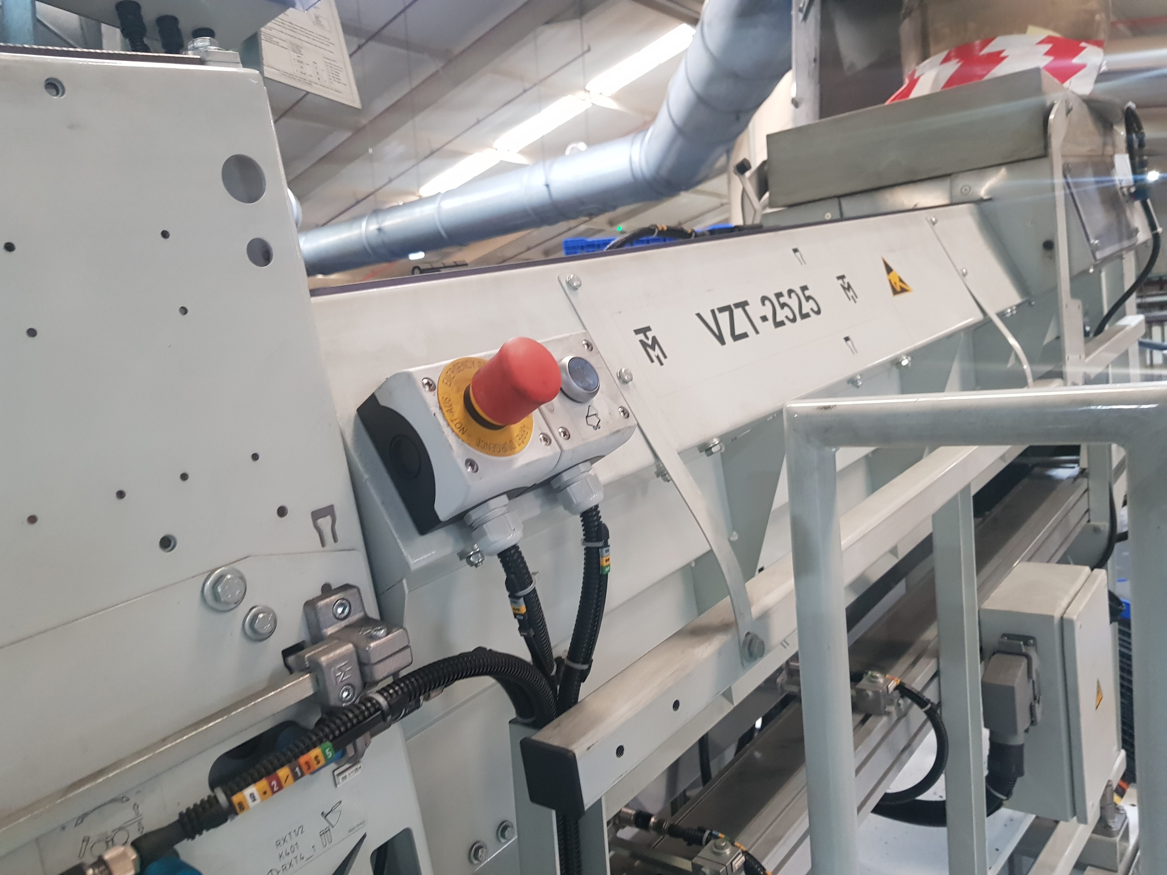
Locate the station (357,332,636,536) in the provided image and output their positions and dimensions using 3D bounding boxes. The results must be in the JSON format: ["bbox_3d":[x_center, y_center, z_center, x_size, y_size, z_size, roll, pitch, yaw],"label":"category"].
[{"bbox_3d":[-0.032,-0.019,0.506,0.144,0.081,0.102,-20,-13,-45],"label":"station"}]

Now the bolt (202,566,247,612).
[{"bbox_3d":[-0.176,0.076,0.432,0.009,0.023,0.023,2,15,43],"label":"bolt"}]

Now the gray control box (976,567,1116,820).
[{"bbox_3d":[0.670,0.355,1.253,0.119,0.297,0.185,2,15,43],"label":"gray control box"}]

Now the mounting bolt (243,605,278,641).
[{"bbox_3d":[-0.165,0.096,0.447,0.007,0.018,0.018,2,15,43],"label":"mounting bolt"}]

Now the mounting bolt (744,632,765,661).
[{"bbox_3d":[0.124,0.152,0.631,0.009,0.021,0.021,2,15,43],"label":"mounting bolt"}]

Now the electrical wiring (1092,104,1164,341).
[{"bbox_3d":[1.080,-0.441,1.746,0.100,0.430,0.360,2,15,43],"label":"electrical wiring"}]

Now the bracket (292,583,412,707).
[{"bbox_3d":[-0.124,0.108,0.456,0.054,0.047,0.046,2,15,43],"label":"bracket"}]

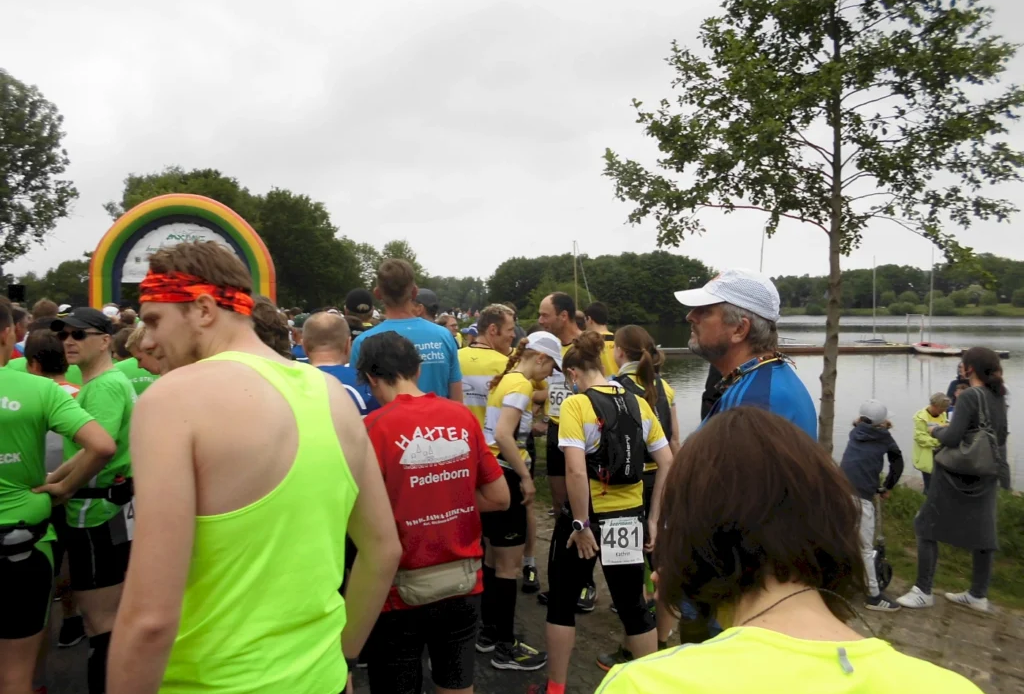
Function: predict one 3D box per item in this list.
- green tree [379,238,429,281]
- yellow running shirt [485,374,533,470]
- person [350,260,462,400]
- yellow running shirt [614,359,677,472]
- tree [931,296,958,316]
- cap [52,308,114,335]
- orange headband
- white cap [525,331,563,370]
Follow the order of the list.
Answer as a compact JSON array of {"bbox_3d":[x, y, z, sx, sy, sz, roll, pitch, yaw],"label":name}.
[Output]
[{"bbox_3d":[-9.100,-5.400,65.000,4.200,7.800,4.200,0,3,0],"label":"green tree"},{"bbox_3d":[-0.017,0.359,3.760,0.270,0.530,0.420,-1,3,-15],"label":"yellow running shirt"},{"bbox_3d":[-0.460,0.585,3.360,0.530,1.920,0.330,0,3,-5],"label":"person"},{"bbox_3d":[0.631,0.344,3.750,0.410,0.550,0.270,-2,4,-40],"label":"yellow running shirt"},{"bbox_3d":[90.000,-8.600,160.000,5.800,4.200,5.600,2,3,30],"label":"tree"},{"bbox_3d":[-1.790,-0.105,3.200,0.180,0.130,0.270,1,3,25],"label":"cap"},{"bbox_3d":[-0.615,-0.104,1.500,0.215,0.065,0.175,8,3,-12],"label":"orange headband"},{"bbox_3d":[0.155,0.018,3.780,0.170,0.140,0.250,0,-35,50],"label":"white cap"}]

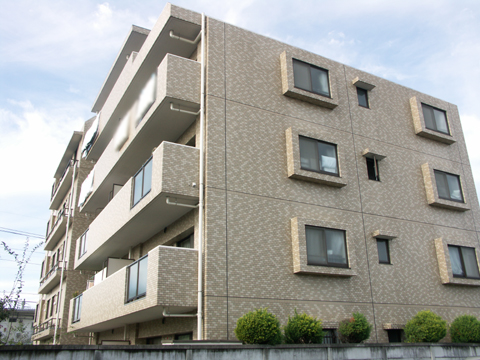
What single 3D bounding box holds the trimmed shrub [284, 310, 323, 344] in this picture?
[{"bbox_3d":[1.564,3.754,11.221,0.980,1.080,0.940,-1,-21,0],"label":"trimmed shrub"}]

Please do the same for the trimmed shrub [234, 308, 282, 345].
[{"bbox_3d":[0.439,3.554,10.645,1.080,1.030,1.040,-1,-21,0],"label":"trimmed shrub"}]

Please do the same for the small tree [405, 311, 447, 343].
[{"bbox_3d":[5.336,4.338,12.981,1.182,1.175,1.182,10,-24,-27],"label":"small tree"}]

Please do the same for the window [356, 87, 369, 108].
[{"bbox_3d":[4.435,-2.943,16.438,0.470,0.750,0.100,10,-24,-27],"label":"window"}]

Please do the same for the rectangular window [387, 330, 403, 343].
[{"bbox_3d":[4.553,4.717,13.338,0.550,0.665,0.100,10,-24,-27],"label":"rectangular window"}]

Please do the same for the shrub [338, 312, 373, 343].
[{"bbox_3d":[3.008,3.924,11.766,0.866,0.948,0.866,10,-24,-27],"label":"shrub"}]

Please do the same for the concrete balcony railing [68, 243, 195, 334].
[{"bbox_3d":[-4.258,4.205,15.755,1.120,1.370,11.720,10,-24,-27],"label":"concrete balcony railing"}]

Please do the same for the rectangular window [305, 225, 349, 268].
[{"bbox_3d":[2.487,1.890,12.971,1.460,1.110,0.100,10,-24,-27],"label":"rectangular window"}]

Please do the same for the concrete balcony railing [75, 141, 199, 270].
[{"bbox_3d":[-4.315,1.632,16.737,1.120,1.400,11.720,10,-24,-27],"label":"concrete balcony railing"}]

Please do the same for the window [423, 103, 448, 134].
[{"bbox_3d":[7.551,-2.324,17.638,1.250,1.000,0.100,10,-24,-27],"label":"window"}]

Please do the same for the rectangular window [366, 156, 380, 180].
[{"bbox_3d":[4.511,-0.353,15.456,0.480,0.790,0.100,10,-24,-27],"label":"rectangular window"}]

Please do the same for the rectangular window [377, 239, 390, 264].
[{"bbox_3d":[4.552,2.267,14.442,0.470,0.790,0.100,10,-24,-27],"label":"rectangular window"}]

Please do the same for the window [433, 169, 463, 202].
[{"bbox_3d":[7.712,0.239,16.822,1.420,1.120,0.120,10,-24,-27],"label":"window"}]

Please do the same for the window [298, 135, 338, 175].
[{"bbox_3d":[2.456,-0.722,14.091,1.480,1.120,0.120,10,-24,-27],"label":"window"}]

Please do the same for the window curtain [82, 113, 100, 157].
[{"bbox_3d":[-7.111,-2.158,21.989,0.180,1.200,2.700,10,-24,-27],"label":"window curtain"}]

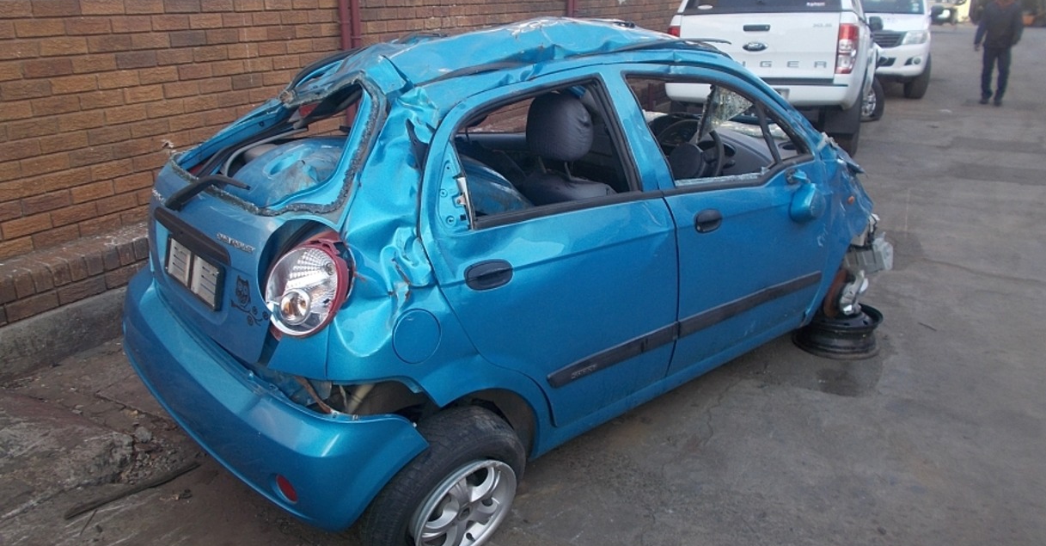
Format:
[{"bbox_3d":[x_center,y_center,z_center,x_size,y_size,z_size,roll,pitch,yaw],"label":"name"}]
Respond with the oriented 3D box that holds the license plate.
[{"bbox_3d":[-0.964,-0.003,2.305,0.020,0.120,0.430,1,13,-45],"label":"license plate"}]

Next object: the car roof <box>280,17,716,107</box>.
[{"bbox_3d":[-0.104,-0.741,2.741,1.550,0.280,1.120,-18,26,-40],"label":"car roof"}]

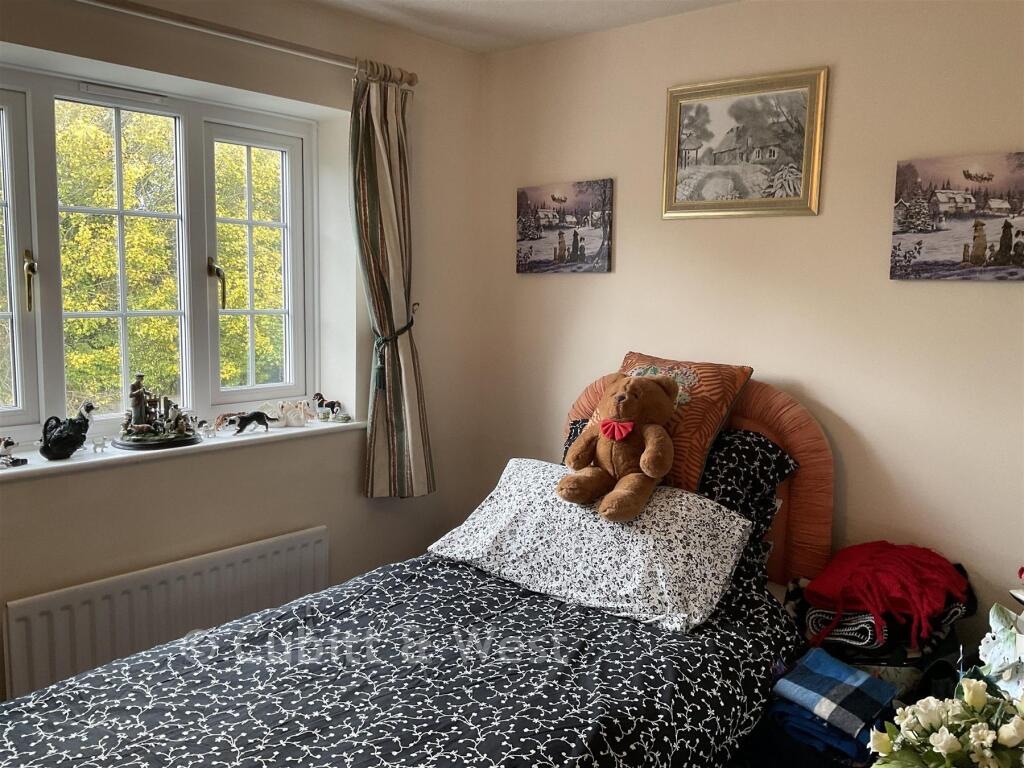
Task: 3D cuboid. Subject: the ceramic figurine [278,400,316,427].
[{"bbox_3d":[-0.688,0.091,2.749,0.105,0.084,0.070,-2,7,-23],"label":"ceramic figurine"}]

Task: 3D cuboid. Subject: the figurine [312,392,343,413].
[{"bbox_3d":[-0.618,0.077,2.887,0.095,0.090,0.040,0,7,-13],"label":"figurine"}]

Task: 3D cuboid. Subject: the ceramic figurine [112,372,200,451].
[{"bbox_3d":[-1.002,0.069,2.430,0.245,0.198,0.185,-5,9,-40],"label":"ceramic figurine"}]

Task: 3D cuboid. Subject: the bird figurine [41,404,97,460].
[{"bbox_3d":[-1.165,0.113,2.245,0.132,0.147,0.090,-4,9,-38],"label":"bird figurine"}]

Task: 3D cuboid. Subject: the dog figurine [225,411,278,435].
[{"bbox_3d":[-0.796,0.112,2.616,0.042,0.070,0.160,7,9,42],"label":"dog figurine"}]

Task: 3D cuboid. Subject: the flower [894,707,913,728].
[{"bbox_3d":[0.596,0.507,1.306,0.024,0.032,0.027,-5,9,-40],"label":"flower"}]

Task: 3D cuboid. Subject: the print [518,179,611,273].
[{"bbox_3d":[0.169,-0.528,2.921,0.398,0.298,0.020,7,9,42],"label":"print"}]

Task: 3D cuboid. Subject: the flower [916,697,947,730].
[{"bbox_3d":[0.675,0.530,1.380,0.045,0.047,0.045,5,8,27],"label":"flower"}]

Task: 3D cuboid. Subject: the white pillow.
[{"bbox_3d":[0.216,0.411,2.398,0.760,0.160,0.490,11,30,30],"label":"white pillow"}]

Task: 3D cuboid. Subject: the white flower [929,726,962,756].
[{"bbox_3d":[0.627,0.517,1.242,0.044,0.044,0.048,-11,9,-43],"label":"white flower"}]

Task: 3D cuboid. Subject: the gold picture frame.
[{"bbox_3d":[0.653,-0.673,2.459,0.492,0.388,0.030,7,9,42],"label":"gold picture frame"}]

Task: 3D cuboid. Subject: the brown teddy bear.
[{"bbox_3d":[0.298,0.167,2.329,0.285,0.375,0.285,5,-7,31],"label":"brown teddy bear"}]

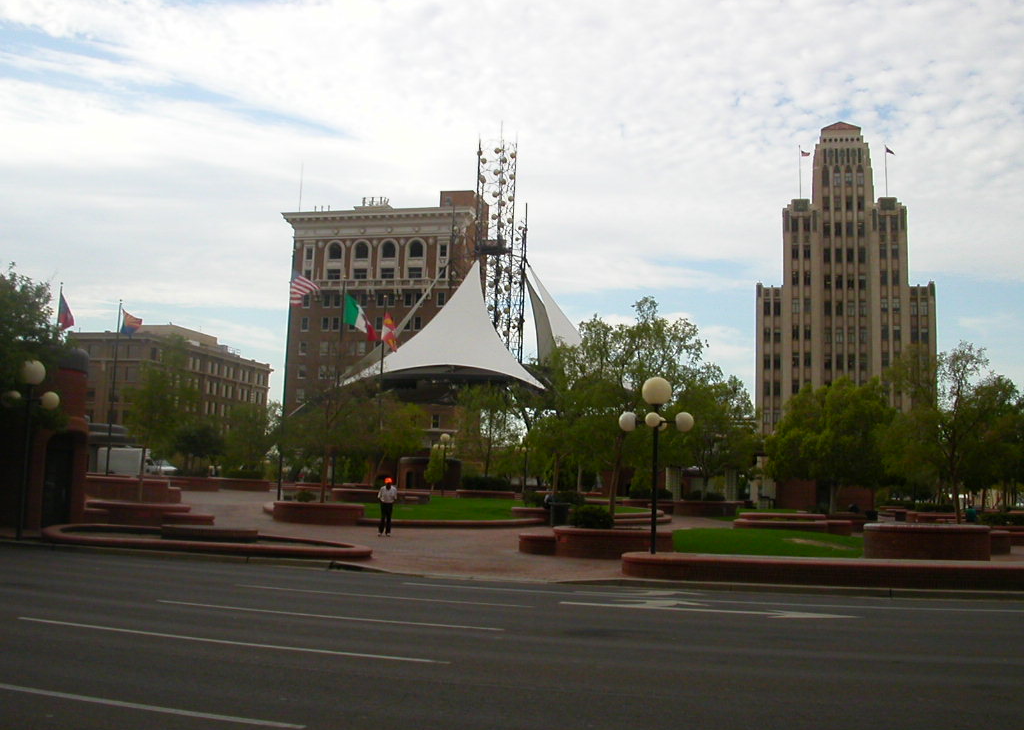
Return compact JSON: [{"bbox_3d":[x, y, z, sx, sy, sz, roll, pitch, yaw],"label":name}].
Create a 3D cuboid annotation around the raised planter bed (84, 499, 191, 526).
[{"bbox_3d":[-12.523,4.916,36.857,3.200,0.700,1.700,0,-7,15],"label":"raised planter bed"}]

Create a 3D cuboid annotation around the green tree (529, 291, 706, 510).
[{"bbox_3d":[2.728,1.227,28.844,4.700,6.050,4.500,0,-7,15],"label":"green tree"}]

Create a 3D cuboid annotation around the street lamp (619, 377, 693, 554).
[{"bbox_3d":[2.802,1.961,21.300,1.400,3.450,1.400,0,-7,15],"label":"street lamp"}]

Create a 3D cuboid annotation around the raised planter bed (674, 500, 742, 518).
[{"bbox_3d":[10.238,7.498,57.101,3.300,0.770,2.200,0,-7,15],"label":"raised planter bed"}]

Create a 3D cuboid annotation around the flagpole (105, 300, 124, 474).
[{"bbox_3d":[-24.182,1.762,66.500,0.200,11.600,0.200,0,-7,15],"label":"flagpole"}]

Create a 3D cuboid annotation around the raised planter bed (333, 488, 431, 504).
[{"bbox_3d":[-6.260,6.284,52.500,4.400,0.700,2.200,0,-7,15],"label":"raised planter bed"}]

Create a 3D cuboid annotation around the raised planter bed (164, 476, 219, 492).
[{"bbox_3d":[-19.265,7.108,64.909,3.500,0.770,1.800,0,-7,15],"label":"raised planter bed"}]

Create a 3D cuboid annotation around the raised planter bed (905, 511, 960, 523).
[{"bbox_3d":[20.173,7.322,52.749,2.500,0.500,1.500,0,-7,15],"label":"raised planter bed"}]

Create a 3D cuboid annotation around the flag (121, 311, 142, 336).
[{"bbox_3d":[-22.915,-2.533,66.000,1.350,1.500,0.500,5,-7,-19],"label":"flag"}]

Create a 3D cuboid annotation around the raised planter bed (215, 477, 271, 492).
[{"bbox_3d":[-16.873,7.423,67.908,3.300,0.760,1.800,0,-7,15],"label":"raised planter bed"}]

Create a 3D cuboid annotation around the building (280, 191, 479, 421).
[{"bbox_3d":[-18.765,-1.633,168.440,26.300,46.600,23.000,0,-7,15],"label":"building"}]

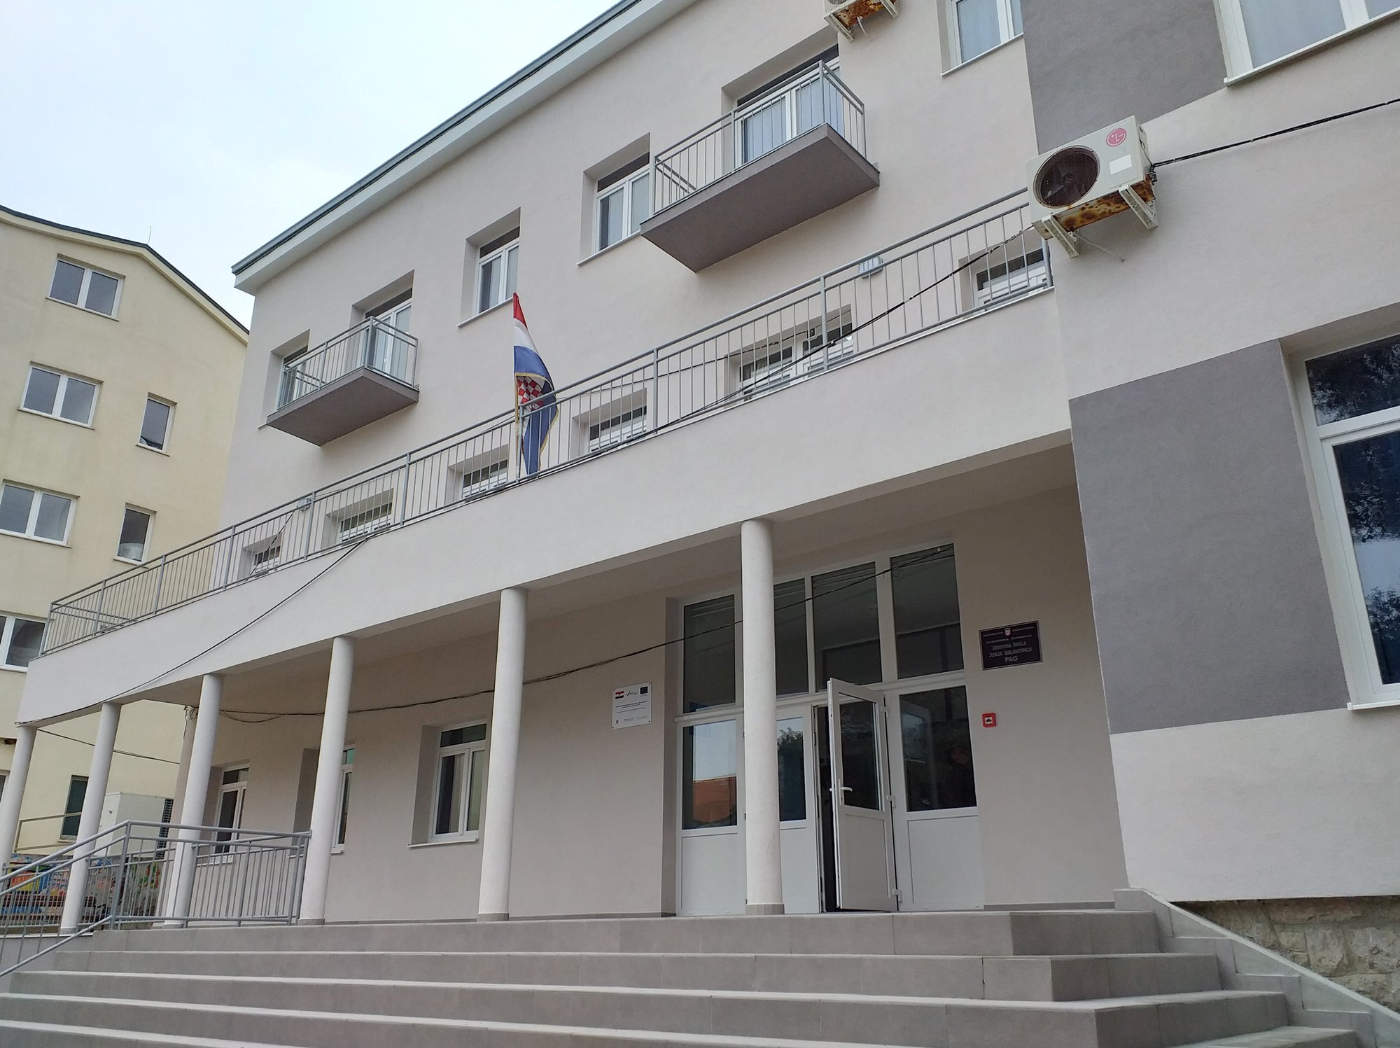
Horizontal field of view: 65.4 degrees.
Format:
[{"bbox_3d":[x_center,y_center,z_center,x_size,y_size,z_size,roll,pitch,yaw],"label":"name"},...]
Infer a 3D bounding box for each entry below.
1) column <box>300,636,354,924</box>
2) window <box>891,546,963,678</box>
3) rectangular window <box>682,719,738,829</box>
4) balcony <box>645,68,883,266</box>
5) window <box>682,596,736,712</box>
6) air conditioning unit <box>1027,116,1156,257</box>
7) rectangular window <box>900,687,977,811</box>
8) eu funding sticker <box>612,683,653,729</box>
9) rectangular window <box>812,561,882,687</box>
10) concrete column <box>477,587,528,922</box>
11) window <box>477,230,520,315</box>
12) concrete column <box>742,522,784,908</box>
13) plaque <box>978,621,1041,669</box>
[{"bbox_3d":[-4.177,2.829,12.310,0.255,3.200,0.255,-16,-26,36],"label":"column"},{"bbox_3d":[2.328,0.902,11.223,0.732,1.315,0.070,-16,-26,36],"label":"window"},{"bbox_3d":[0.110,2.842,12.389,0.778,1.155,0.070,-16,-26,36],"label":"rectangular window"},{"bbox_3d":[0.693,-4.455,13.710,2.849,1.269,1.094,-16,-26,37],"label":"balcony"},{"bbox_3d":[0.105,1.531,12.899,0.788,1.303,0.070,-16,-26,36],"label":"window"},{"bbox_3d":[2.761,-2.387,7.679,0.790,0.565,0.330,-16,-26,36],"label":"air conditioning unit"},{"bbox_3d":[2.329,2.205,10.720,0.732,1.157,0.070,-16,-26,36],"label":"rectangular window"},{"bbox_3d":[-0.833,2.211,13.286,0.625,0.480,0.012,-16,-26,37],"label":"eu funding sticker"},{"bbox_3d":[1.578,1.119,11.787,0.816,1.308,0.070,-16,-26,36],"label":"rectangular window"},{"bbox_3d":[-1.881,2.158,10.515,0.274,3.139,0.274,0,-21,0],"label":"concrete column"},{"bbox_3d":[-3.301,-4.219,18.361,1.382,1.670,0.100,-16,-26,37],"label":"window"},{"bbox_3d":[0.487,1.451,8.666,0.274,3.109,0.274,0,-21,0],"label":"concrete column"},{"bbox_3d":[2.933,1.151,10.316,0.594,0.397,0.020,-16,-26,37],"label":"plaque"}]

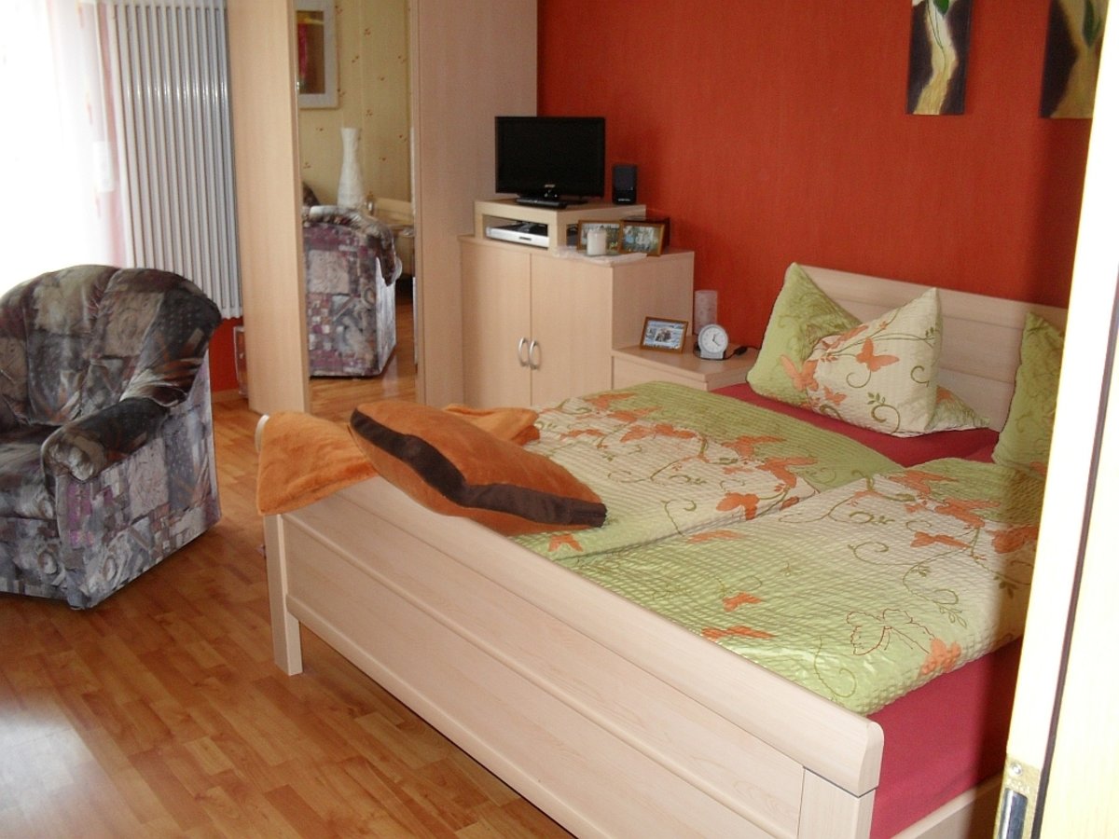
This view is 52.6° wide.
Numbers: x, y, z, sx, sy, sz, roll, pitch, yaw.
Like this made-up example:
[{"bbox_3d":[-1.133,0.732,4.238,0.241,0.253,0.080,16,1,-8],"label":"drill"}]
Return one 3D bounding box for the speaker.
[{"bbox_3d":[0.277,-0.984,4.735,0.100,0.165,0.100,3,16,9],"label":"speaker"}]

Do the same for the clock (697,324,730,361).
[{"bbox_3d":[0.569,-0.285,4.170,0.113,0.122,0.050,1,16,1],"label":"clock"}]

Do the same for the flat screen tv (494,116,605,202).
[{"bbox_3d":[-0.039,-1.098,4.786,0.485,0.350,0.160,7,17,20],"label":"flat screen tv"}]

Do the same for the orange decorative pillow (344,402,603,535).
[{"bbox_3d":[-0.180,0.105,2.327,0.500,0.170,0.500,23,-9,-5],"label":"orange decorative pillow"}]

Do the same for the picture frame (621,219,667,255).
[{"bbox_3d":[0.322,-0.703,4.413,0.172,0.127,0.030,7,-1,20],"label":"picture frame"}]

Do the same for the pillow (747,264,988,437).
[{"bbox_3d":[0.964,-0.237,3.637,0.260,0.440,0.760,14,3,-41],"label":"pillow"}]

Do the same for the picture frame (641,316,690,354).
[{"bbox_3d":[0.402,-0.316,4.289,0.170,0.126,0.030,9,0,28],"label":"picture frame"}]

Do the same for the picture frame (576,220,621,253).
[{"bbox_3d":[0.160,-0.726,4.493,0.168,0.124,0.030,4,-2,10],"label":"picture frame"}]

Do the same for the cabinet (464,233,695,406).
[{"bbox_3d":[0.048,-0.294,4.841,0.462,0.910,1.007,-11,20,-37],"label":"cabinet"}]

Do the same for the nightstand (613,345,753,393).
[{"bbox_3d":[0.523,0.034,4.318,0.451,0.573,0.514,-11,20,-37],"label":"nightstand"}]

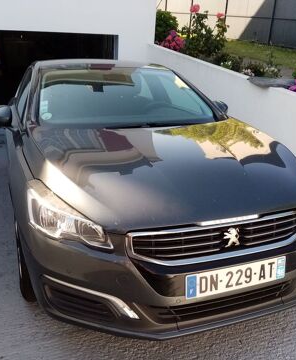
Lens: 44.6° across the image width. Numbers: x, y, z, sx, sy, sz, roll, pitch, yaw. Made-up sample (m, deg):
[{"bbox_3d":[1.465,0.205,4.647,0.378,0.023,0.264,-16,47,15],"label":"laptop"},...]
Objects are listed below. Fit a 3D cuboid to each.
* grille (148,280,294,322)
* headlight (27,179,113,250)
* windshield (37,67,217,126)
[{"bbox_3d":[0.383,0.555,1.686,0.760,0.116,0.095,-5,18,-21],"label":"grille"},{"bbox_3d":[-0.376,0.151,1.628,0.335,0.240,0.500,-5,18,-21],"label":"headlight"},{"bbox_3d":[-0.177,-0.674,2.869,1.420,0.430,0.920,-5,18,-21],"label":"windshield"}]

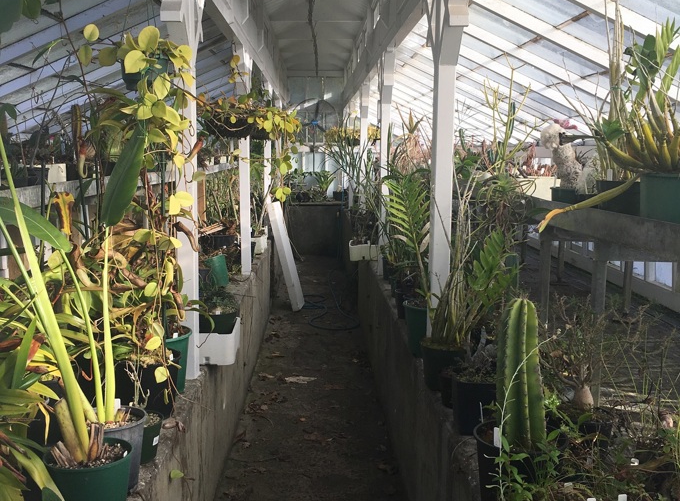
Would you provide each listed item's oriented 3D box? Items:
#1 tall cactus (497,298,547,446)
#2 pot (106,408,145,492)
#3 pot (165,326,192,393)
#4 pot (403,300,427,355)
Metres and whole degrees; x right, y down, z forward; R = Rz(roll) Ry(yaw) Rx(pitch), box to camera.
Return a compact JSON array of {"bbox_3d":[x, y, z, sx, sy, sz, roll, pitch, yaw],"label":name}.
[{"bbox_3d":[0.445,0.294,1.851,0.123,0.360,0.123,0,7,-2],"label":"tall cactus"},{"bbox_3d":[-0.622,0.544,2.047,0.205,0.193,0.205,0,7,-2],"label":"pot"},{"bbox_3d":[-0.676,0.421,2.863,0.247,0.222,0.247,0,7,-2],"label":"pot"},{"bbox_3d":[0.383,0.363,3.440,0.203,0.213,0.203,1,7,0],"label":"pot"}]

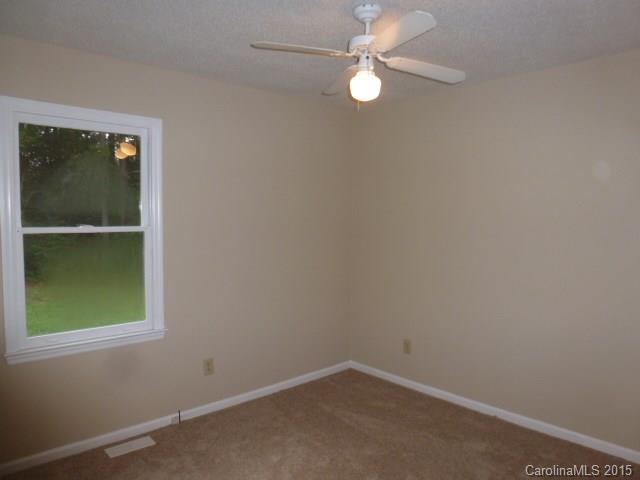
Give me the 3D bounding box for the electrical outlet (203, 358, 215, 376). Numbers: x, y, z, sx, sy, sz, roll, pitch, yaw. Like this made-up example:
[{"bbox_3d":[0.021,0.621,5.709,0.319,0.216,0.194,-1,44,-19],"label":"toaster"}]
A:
[{"bbox_3d":[-0.808,0.925,3.220,0.075,0.119,0.015,-2,4,-42],"label":"electrical outlet"}]

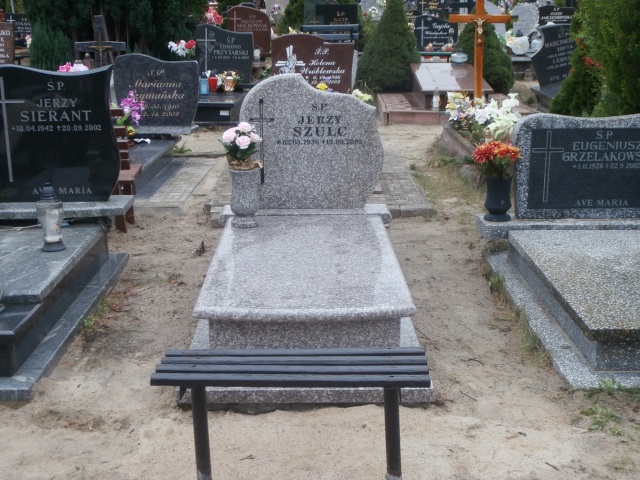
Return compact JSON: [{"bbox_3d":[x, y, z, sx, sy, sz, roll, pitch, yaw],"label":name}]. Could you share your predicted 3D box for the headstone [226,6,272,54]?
[{"bbox_3d":[-1.208,-3.625,15.000,0.780,0.820,0.120,0,16,-1],"label":"headstone"}]

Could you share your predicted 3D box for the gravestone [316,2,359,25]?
[{"bbox_3d":[0.252,-3.692,15.100,0.880,0.850,0.130,0,16,-1],"label":"gravestone"}]

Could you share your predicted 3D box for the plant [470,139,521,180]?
[{"bbox_3d":[0.976,-0.449,4.820,0.270,0.210,0.240,0,16,-1],"label":"plant"}]

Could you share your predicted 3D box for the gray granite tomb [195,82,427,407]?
[{"bbox_3d":[-0.068,-0.147,4.150,1.000,1.100,1.900,0,16,-1],"label":"gray granite tomb"}]

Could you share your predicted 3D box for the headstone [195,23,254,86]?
[{"bbox_3d":[-1.275,-2.498,11.700,0.780,0.800,0.120,0,16,-1],"label":"headstone"}]

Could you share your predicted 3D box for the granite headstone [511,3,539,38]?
[{"bbox_3d":[3.846,-4.036,16.200,0.540,0.780,0.140,0,16,-1],"label":"granite headstone"}]

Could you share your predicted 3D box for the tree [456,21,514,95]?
[{"bbox_3d":[2.400,-2.690,12.600,0.840,1.220,0.840,0,16,-1],"label":"tree"}]

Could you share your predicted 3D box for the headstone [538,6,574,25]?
[{"bbox_3d":[5.025,-4.563,18.400,0.790,0.800,0.130,0,16,-1],"label":"headstone"}]

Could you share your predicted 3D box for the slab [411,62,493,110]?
[{"bbox_3d":[1.669,-1.978,11.200,0.880,0.480,1.400,0,16,-1],"label":"slab"}]

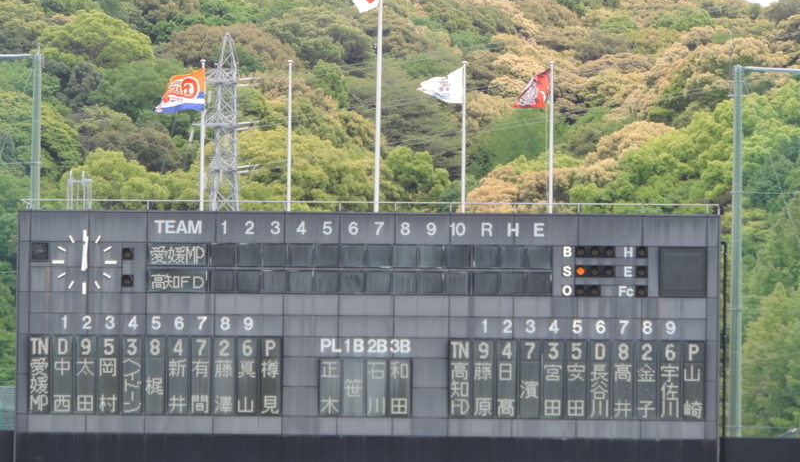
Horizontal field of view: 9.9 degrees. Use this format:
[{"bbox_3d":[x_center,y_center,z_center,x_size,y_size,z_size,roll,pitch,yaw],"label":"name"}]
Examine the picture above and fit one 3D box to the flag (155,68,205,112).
[{"bbox_3d":[-7.005,-4.445,147.000,1.638,1.415,0.400,1,-3,0],"label":"flag"}]

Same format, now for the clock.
[{"bbox_3d":[-9.950,0.979,146.000,2.053,2.037,0.150,1,-3,0],"label":"clock"}]

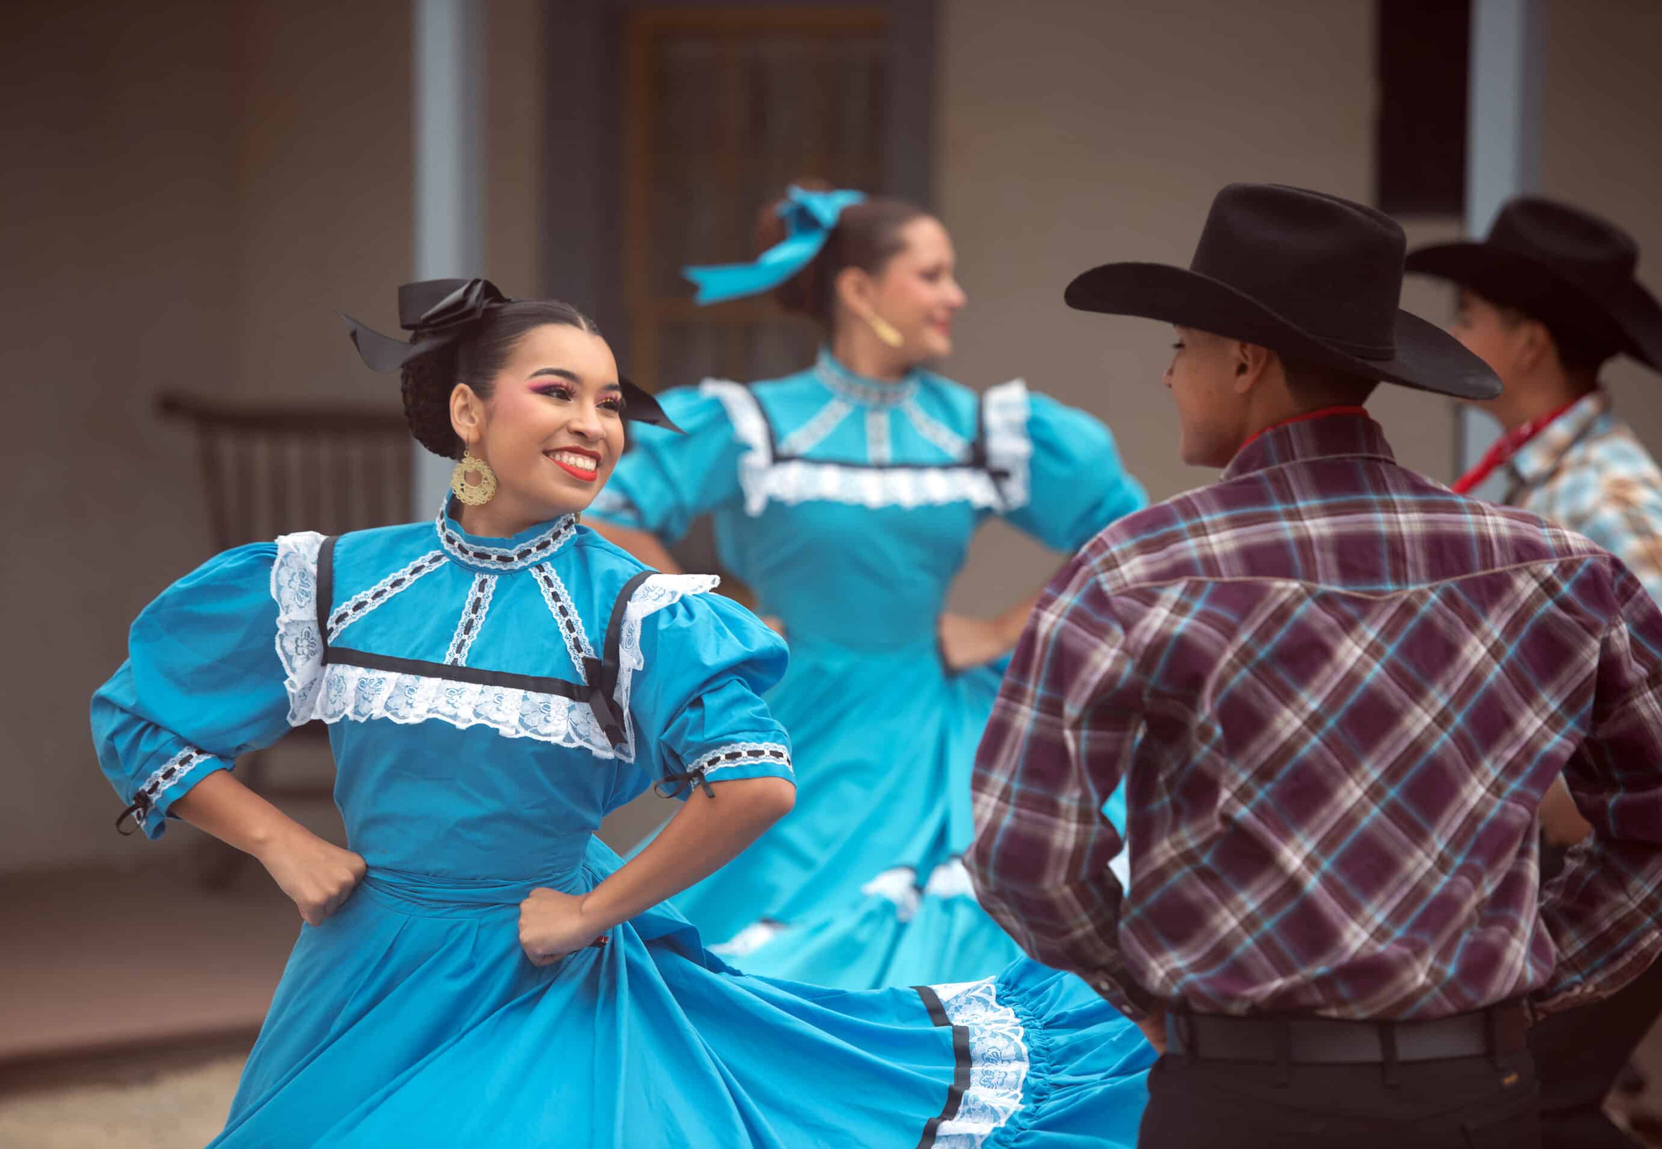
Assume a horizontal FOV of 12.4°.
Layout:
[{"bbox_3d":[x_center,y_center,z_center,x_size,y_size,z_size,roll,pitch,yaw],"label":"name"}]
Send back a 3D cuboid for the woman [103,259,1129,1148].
[{"bbox_3d":[-0.239,0.490,8.000,1.200,1.620,0.850,1,4,13],"label":"woman"}]

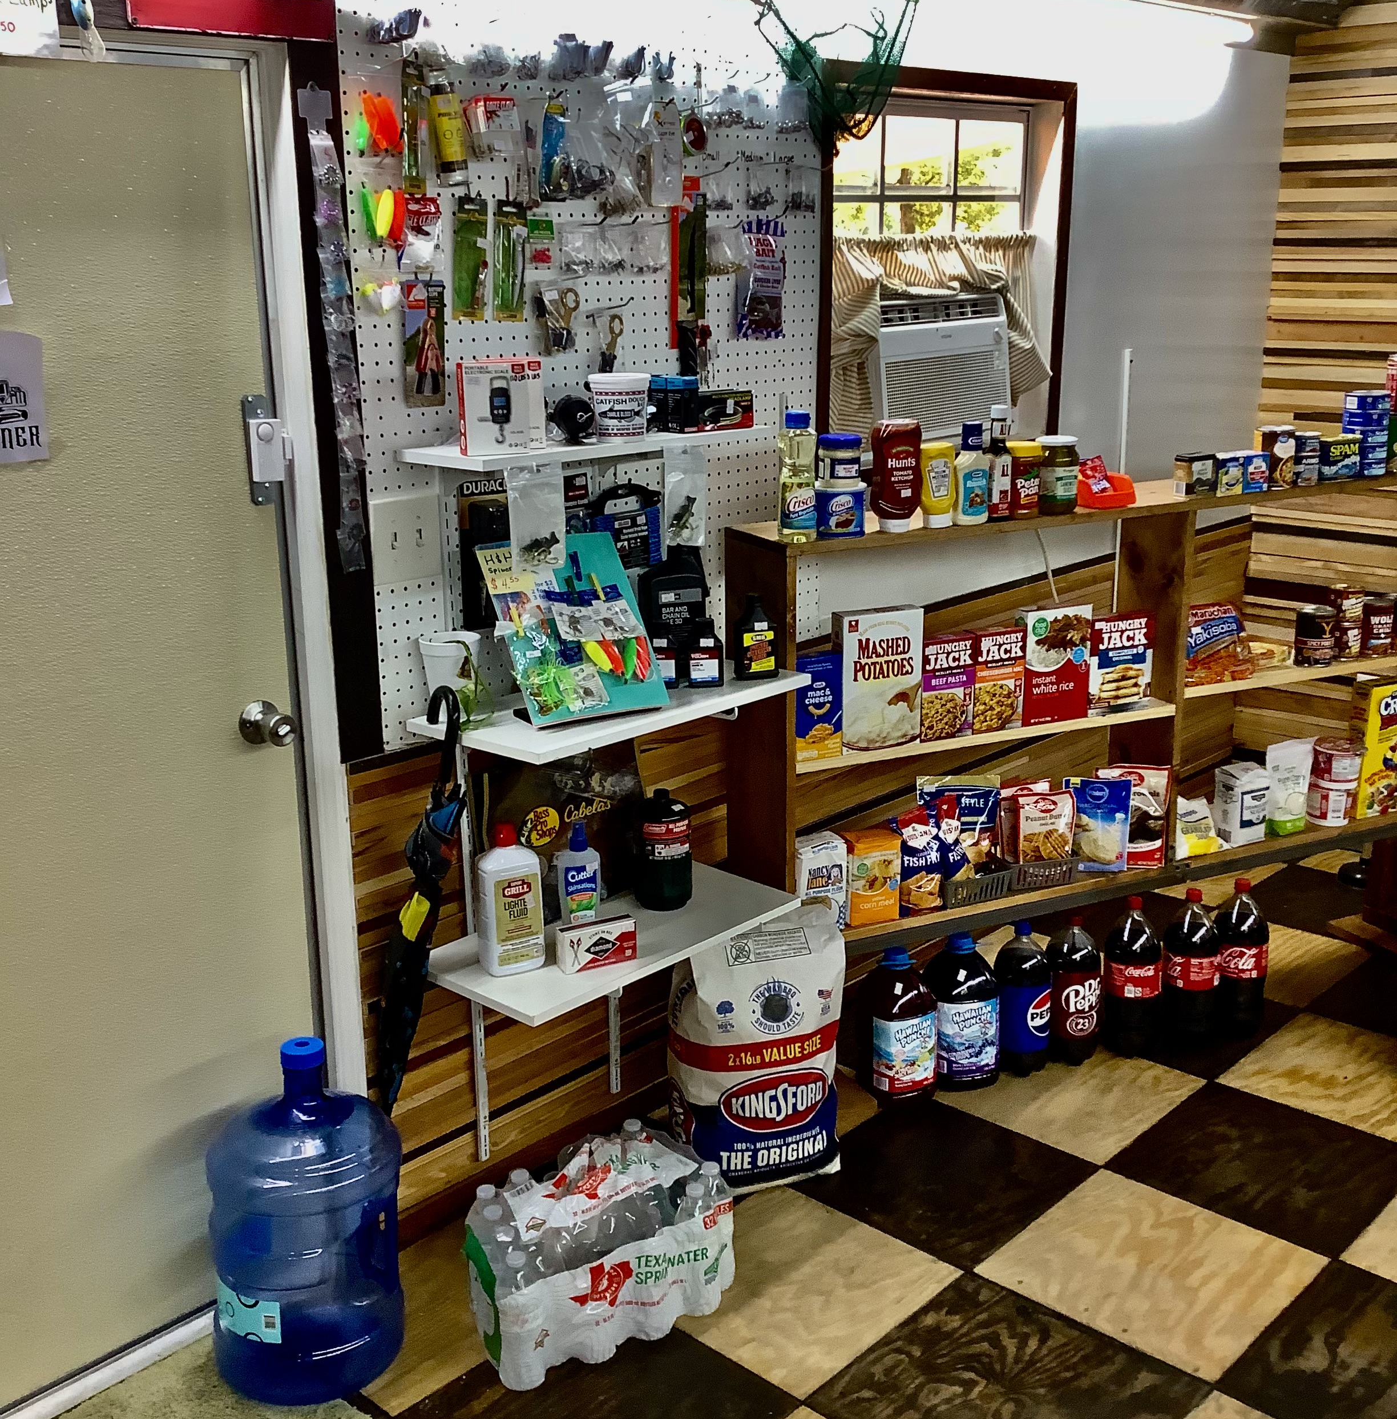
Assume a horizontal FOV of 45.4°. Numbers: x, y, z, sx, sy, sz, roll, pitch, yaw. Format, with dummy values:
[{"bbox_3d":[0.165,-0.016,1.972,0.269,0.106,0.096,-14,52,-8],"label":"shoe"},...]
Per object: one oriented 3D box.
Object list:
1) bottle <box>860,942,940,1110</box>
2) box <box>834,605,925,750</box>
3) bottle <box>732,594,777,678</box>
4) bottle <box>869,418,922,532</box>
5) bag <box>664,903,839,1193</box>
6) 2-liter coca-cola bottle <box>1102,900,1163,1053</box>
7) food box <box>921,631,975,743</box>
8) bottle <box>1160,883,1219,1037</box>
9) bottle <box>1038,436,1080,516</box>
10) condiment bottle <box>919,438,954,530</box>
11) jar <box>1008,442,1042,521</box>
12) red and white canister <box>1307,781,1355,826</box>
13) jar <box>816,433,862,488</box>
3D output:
[{"bbox_3d":[0.375,0.581,3.140,0.122,0.284,0.128,-1,16,0],"label":"bottle"},{"bbox_3d":[0.315,-0.053,2.955,0.158,0.248,0.050,-8,17,-23],"label":"box"},{"bbox_3d":[0.097,-0.123,2.774,0.065,0.138,0.041,-6,17,-19],"label":"bottle"},{"bbox_3d":[0.339,-0.400,2.850,0.089,0.188,0.056,-5,17,-16],"label":"bottle"},{"bbox_3d":[0.097,0.565,2.862,0.282,0.472,0.135,-7,17,-21],"label":"bag"},{"bbox_3d":[0.850,0.514,3.244,0.108,0.315,0.108,-1,16,-2],"label":"2-liter coca-cola bottle"},{"bbox_3d":[0.434,-0.041,2.979,0.113,0.185,0.045,-9,18,-26],"label":"food box"},{"bbox_3d":[0.990,0.501,3.353,0.111,0.312,0.111,4,16,17],"label":"bottle"},{"bbox_3d":[0.654,-0.422,3.016,0.073,0.136,0.073,-1,16,0],"label":"bottle"},{"bbox_3d":[0.417,-0.390,2.897,0.065,0.145,0.043,-8,17,-24],"label":"condiment bottle"},{"bbox_3d":[0.576,-0.408,2.970,0.068,0.130,0.068,-1,16,0],"label":"jar"},{"bbox_3d":[1.356,0.197,3.581,0.099,0.083,0.099,-1,16,0],"label":"red and white canister"},{"bbox_3d":[0.241,-0.422,2.831,0.075,0.083,0.075,-1,16,0],"label":"jar"}]

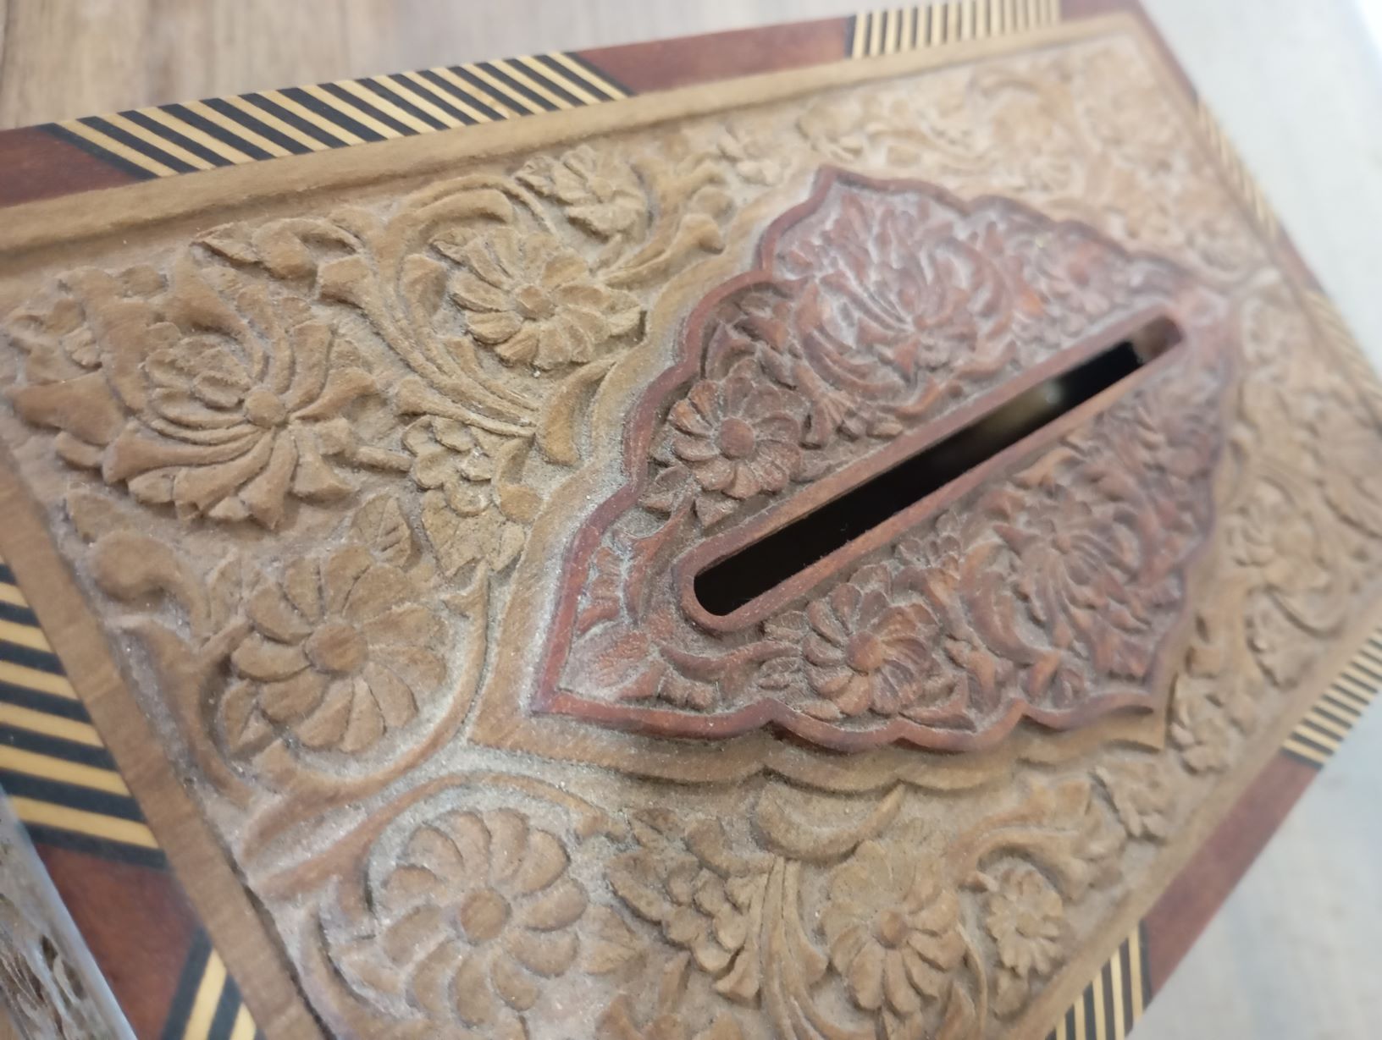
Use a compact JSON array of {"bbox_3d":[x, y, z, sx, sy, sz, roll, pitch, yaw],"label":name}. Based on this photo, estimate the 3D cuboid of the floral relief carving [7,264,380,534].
[{"bbox_3d":[-0.051,-0.013,0.118,0.035,0.005,0.033,-27,86,-38],"label":"floral relief carving"}]

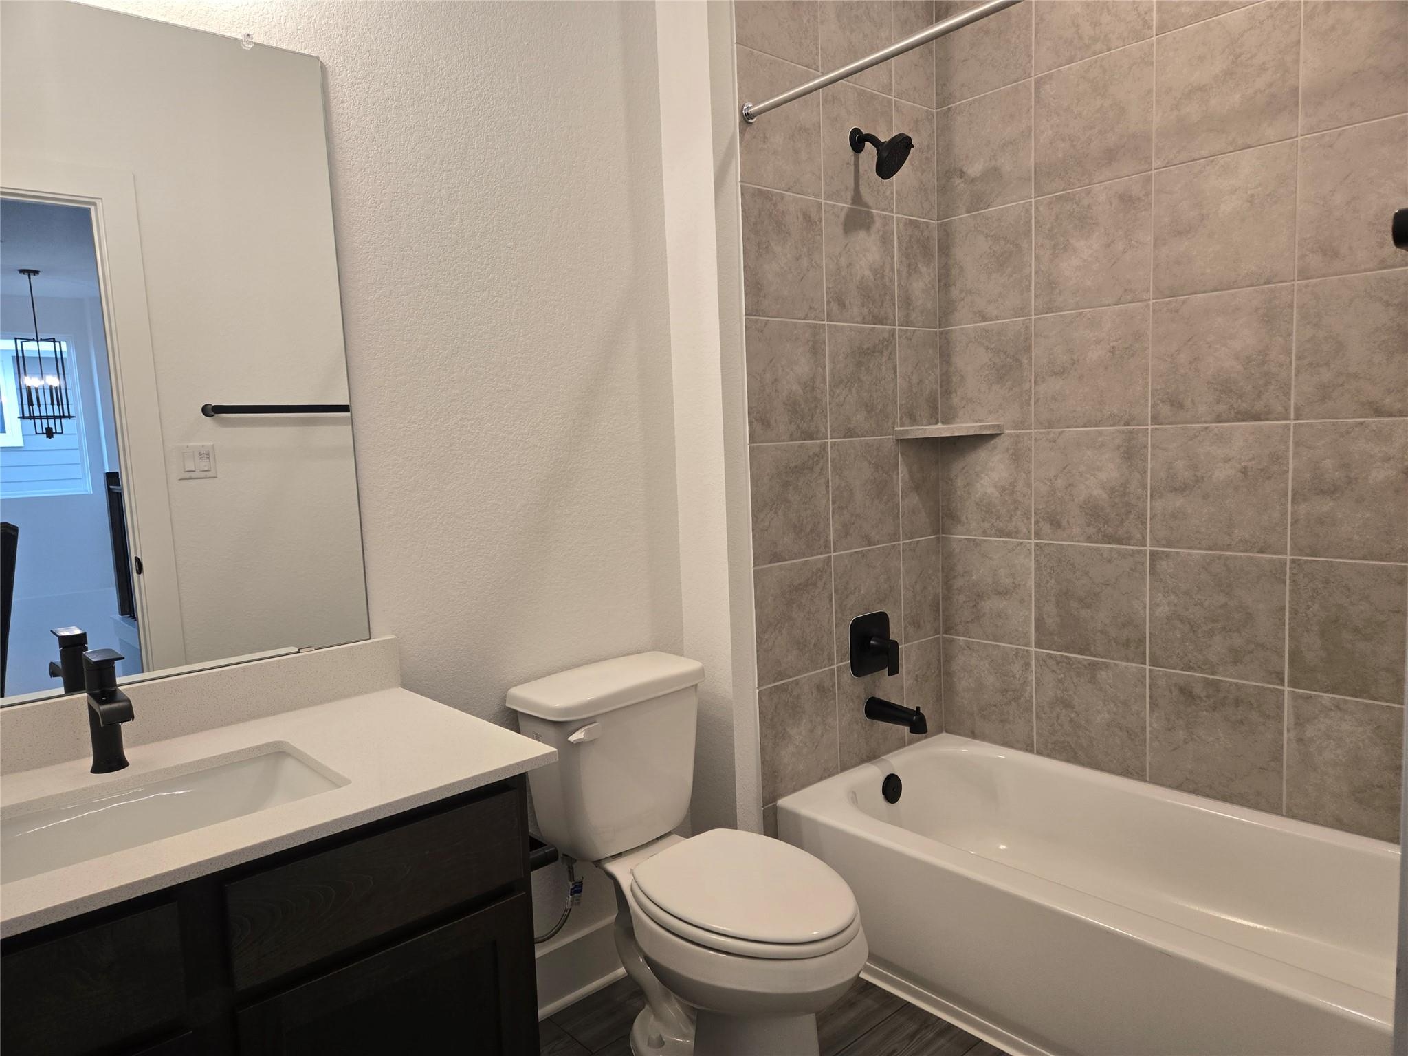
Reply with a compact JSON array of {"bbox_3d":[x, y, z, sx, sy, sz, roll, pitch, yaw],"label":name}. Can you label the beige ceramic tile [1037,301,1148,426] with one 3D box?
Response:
[{"bbox_3d":[1.006,-0.412,2.433,0.010,0.304,0.311,-8,8,-41],"label":"beige ceramic tile"}]

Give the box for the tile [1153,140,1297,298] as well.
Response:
[{"bbox_3d":[1.201,-0.701,2.167,0.010,0.304,0.309,-8,8,-41],"label":"tile"}]

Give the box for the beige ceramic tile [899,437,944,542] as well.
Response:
[{"bbox_3d":[0.633,-0.121,2.746,0.190,0.304,0.010,-8,8,-41],"label":"beige ceramic tile"}]

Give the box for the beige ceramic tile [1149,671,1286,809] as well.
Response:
[{"bbox_3d":[1.254,0.519,2.302,0.010,0.300,0.310,-8,8,-41],"label":"beige ceramic tile"}]

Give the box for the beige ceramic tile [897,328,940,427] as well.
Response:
[{"bbox_3d":[0.633,-0.434,2.762,0.185,0.307,0.010,-8,8,-41],"label":"beige ceramic tile"}]

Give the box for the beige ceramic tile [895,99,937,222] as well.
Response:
[{"bbox_3d":[0.608,-1.054,2.696,0.185,0.307,0.010,-8,8,-41],"label":"beige ceramic tile"}]

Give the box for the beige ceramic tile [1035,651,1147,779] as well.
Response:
[{"bbox_3d":[1.043,0.501,2.529,0.010,0.299,0.311,-8,8,-41],"label":"beige ceramic tile"}]

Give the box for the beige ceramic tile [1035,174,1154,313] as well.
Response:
[{"bbox_3d":[0.996,-0.720,2.408,0.010,0.305,0.312,-8,8,-41],"label":"beige ceramic tile"}]

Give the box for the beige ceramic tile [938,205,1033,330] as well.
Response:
[{"bbox_3d":[0.792,-0.736,2.640,0.010,0.305,0.301,-8,8,-41],"label":"beige ceramic tile"}]

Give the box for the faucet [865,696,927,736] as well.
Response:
[{"bbox_3d":[0.531,0.514,2.566,0.058,0.081,0.187,-8,8,-41],"label":"faucet"}]

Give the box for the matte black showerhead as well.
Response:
[{"bbox_3d":[0.466,-0.980,2.425,0.114,0.155,0.172,-8,8,-41],"label":"matte black showerhead"}]

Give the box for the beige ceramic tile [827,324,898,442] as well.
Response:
[{"bbox_3d":[0.437,-0.403,2.561,0.300,0.305,0.010,-8,8,-41],"label":"beige ceramic tile"}]

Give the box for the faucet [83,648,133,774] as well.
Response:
[{"bbox_3d":[-0.917,0.290,1.444,0.051,0.190,0.129,-8,8,-41],"label":"faucet"}]

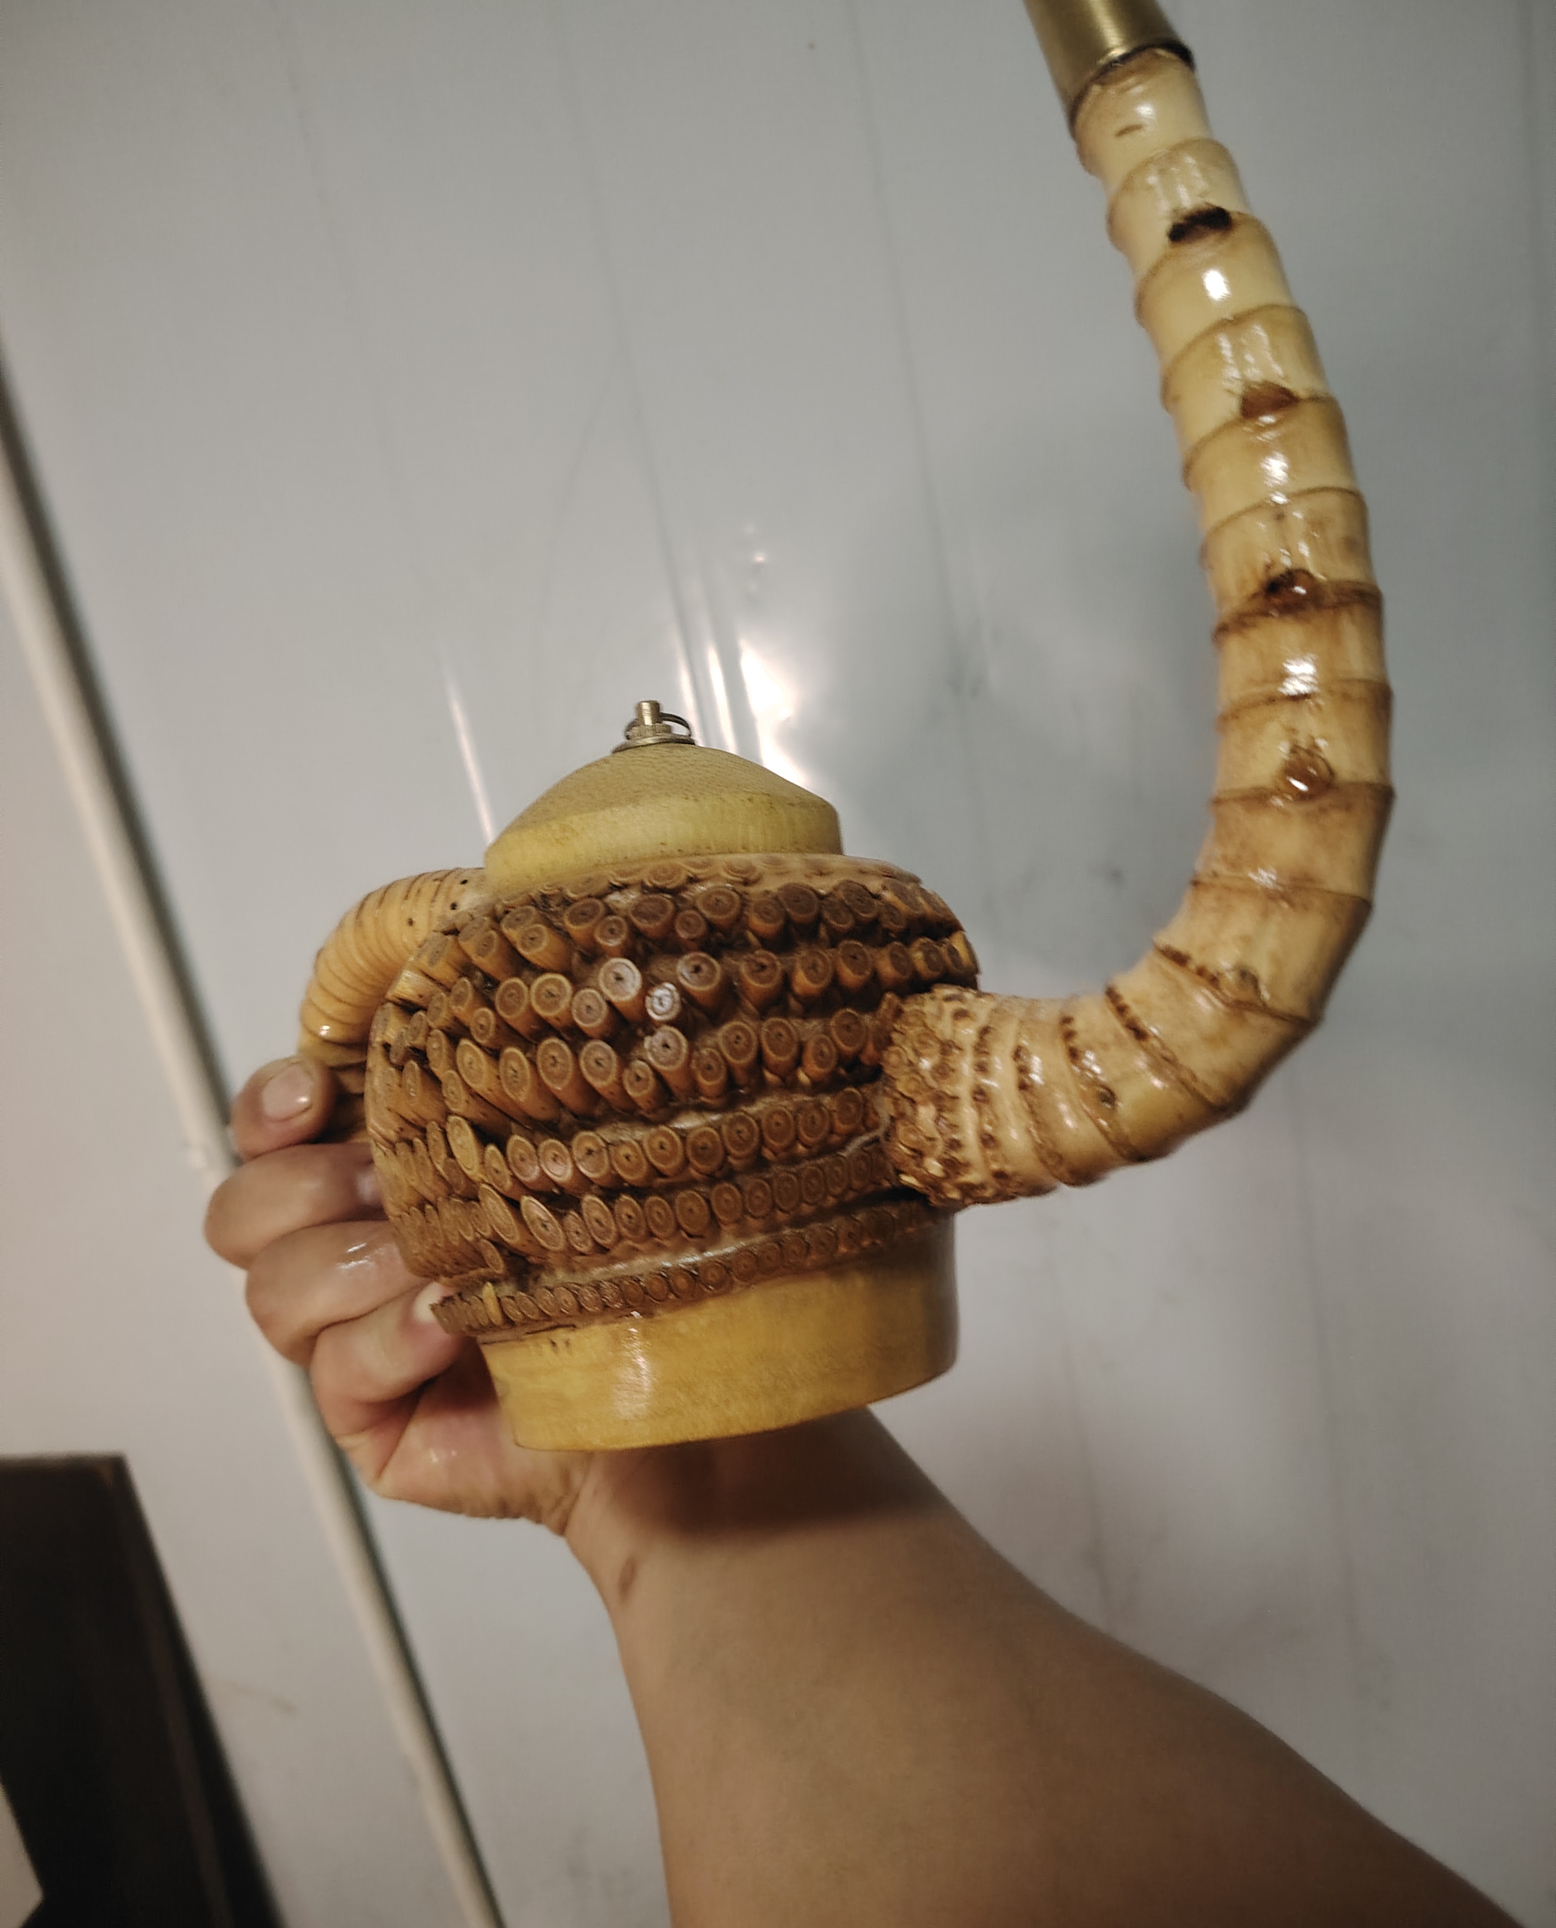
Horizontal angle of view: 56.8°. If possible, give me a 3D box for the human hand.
[{"bbox_3d":[-0.084,0.072,0.352,0.080,0.100,0.105,-17,5,-40],"label":"human hand"}]

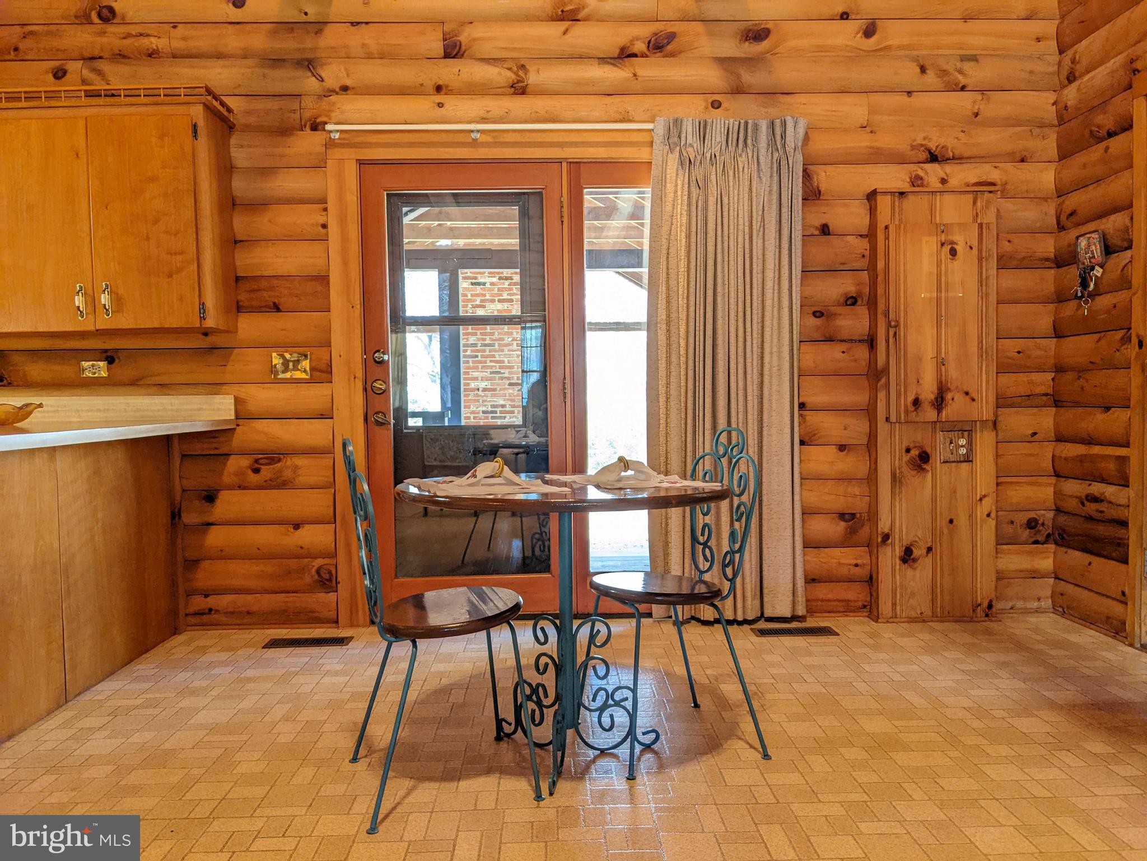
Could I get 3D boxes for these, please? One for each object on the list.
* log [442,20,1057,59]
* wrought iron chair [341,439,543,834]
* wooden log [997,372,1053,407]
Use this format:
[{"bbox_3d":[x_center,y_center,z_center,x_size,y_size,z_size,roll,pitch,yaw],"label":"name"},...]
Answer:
[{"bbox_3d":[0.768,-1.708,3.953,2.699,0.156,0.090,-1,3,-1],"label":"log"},{"bbox_3d":[-0.355,0.468,2.341,0.487,0.906,0.437,-2,2,-20],"label":"wrought iron chair"},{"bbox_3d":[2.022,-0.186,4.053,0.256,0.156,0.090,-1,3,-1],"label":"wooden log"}]

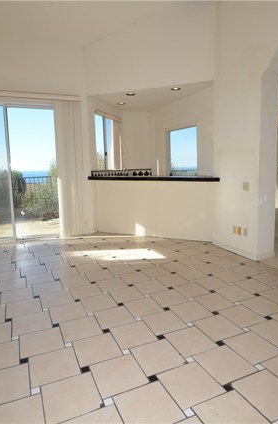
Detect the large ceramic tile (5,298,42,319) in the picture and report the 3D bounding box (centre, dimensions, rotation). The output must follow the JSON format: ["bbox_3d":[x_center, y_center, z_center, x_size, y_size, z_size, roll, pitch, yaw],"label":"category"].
[{"bbox_3d":[-1.074,0.895,2.483,0.297,0.010,0.297,-4,9,-25],"label":"large ceramic tile"}]

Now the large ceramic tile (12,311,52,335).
[{"bbox_3d":[-0.910,0.941,2.252,0.298,0.010,0.298,-4,9,-24],"label":"large ceramic tile"}]

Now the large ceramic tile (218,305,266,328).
[{"bbox_3d":[0.876,0.886,2.285,0.290,0.010,0.290,-5,9,-26],"label":"large ceramic tile"}]

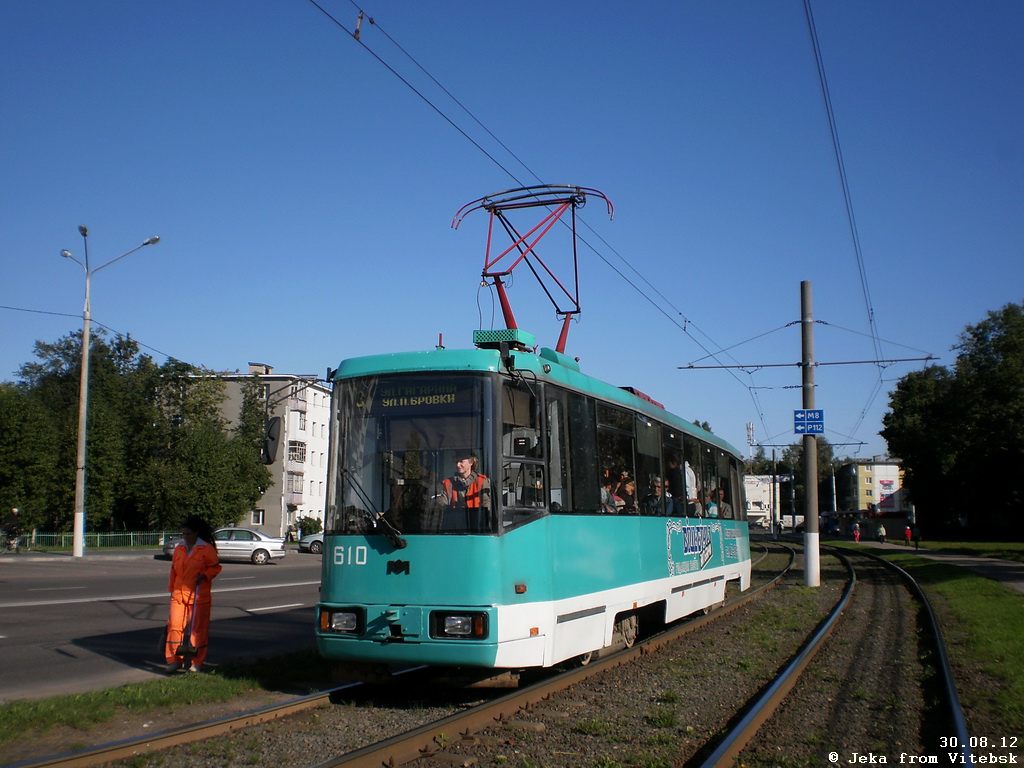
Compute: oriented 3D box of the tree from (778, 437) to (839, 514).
[{"bbox_3d":[46.006,15.626,164.409,9.297,15.075,9.297,-2,-8,16],"label":"tree"}]

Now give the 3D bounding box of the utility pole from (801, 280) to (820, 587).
[{"bbox_3d":[8.223,1.296,29.413,0.420,8.458,0.420,-2,-8,16],"label":"utility pole"}]

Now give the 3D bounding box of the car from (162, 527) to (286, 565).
[{"bbox_3d":[-11.332,6.372,42.018,4.800,1.440,1.820,4,-8,-23],"label":"car"}]

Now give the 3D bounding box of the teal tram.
[{"bbox_3d":[1.679,2.109,16.714,2.460,3.350,15.200,-2,-8,20],"label":"teal tram"}]

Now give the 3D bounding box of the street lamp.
[{"bbox_3d":[-17.629,0.193,45.858,4.000,14.139,2.600,3,-8,-20],"label":"street lamp"}]

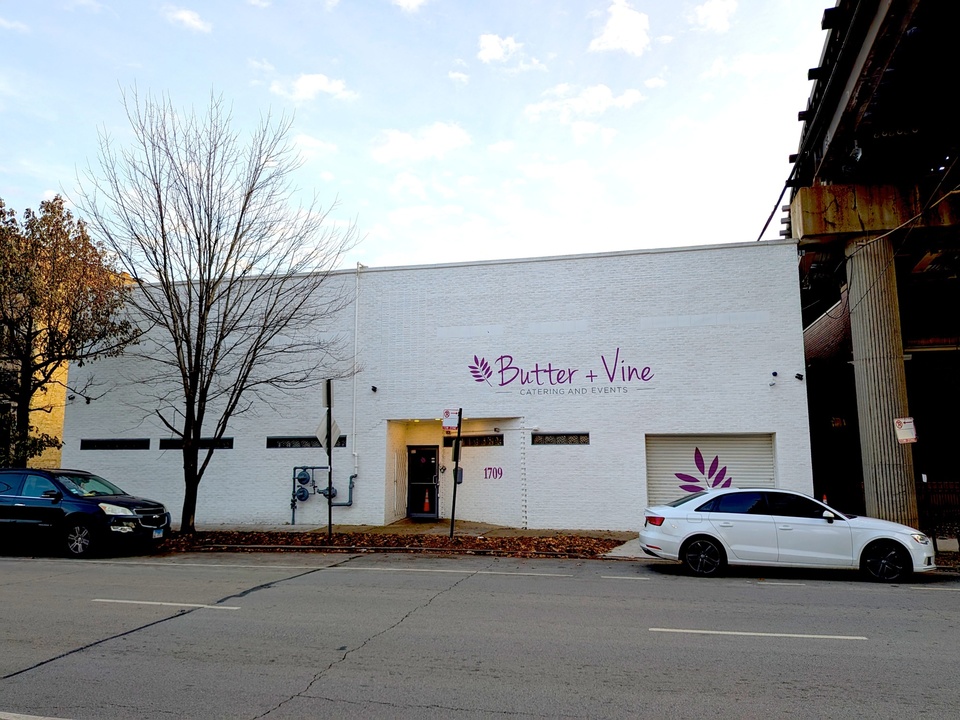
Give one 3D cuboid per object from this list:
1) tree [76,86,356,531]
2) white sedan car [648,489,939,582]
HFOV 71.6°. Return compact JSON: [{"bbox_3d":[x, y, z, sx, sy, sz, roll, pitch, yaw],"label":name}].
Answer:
[{"bbox_3d":[-6.404,-1.452,15.954,6.800,10.900,6.400,0,-8,0],"label":"tree"},{"bbox_3d":[5.040,2.850,11.280,4.460,1.420,1.810,-2,-8,13],"label":"white sedan car"}]

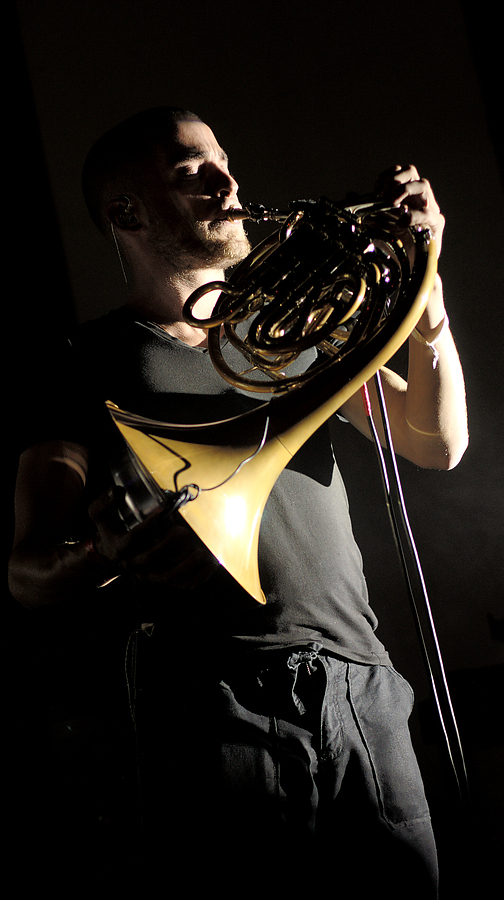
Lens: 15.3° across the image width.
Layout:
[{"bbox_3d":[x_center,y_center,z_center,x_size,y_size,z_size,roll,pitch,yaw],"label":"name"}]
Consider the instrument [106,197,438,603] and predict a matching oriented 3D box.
[{"bbox_3d":[0.064,-0.128,2.344,0.470,0.480,0.310,-39,-48,5],"label":"instrument"}]

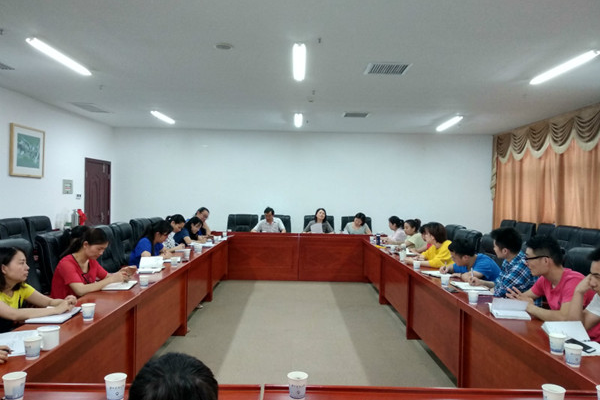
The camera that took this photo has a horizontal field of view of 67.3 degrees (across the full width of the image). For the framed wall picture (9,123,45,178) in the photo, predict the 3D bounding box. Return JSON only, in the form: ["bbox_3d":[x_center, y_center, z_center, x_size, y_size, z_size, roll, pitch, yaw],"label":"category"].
[{"bbox_3d":[-4.281,-0.738,7.086,0.035,0.767,0.862,1,0,-1],"label":"framed wall picture"}]

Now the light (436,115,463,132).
[{"bbox_3d":[2.780,-1.438,8.418,0.130,0.080,1.220,1,1,-1],"label":"light"}]

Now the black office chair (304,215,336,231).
[{"bbox_3d":[0.337,0.860,8.698,0.620,1.080,0.700,1,1,-1],"label":"black office chair"}]

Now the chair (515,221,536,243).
[{"bbox_3d":[3.317,0.944,7.284,0.680,1.120,0.620,1,0,-1],"label":"chair"}]

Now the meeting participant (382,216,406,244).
[{"bbox_3d":[1.516,0.867,7.468,0.750,1.200,0.500,1,0,-1],"label":"meeting participant"}]

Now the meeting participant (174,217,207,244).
[{"bbox_3d":[-1.629,0.837,6.840,0.750,1.140,0.500,1,0,-1],"label":"meeting participant"}]

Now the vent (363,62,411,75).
[{"bbox_3d":[1.010,-1.518,5.245,0.474,0.040,0.463,1,0,-1],"label":"vent"}]

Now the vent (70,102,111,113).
[{"bbox_3d":[-3.698,-1.629,8.024,0.403,0.040,0.898,1,0,-1],"label":"vent"}]

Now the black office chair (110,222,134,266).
[{"bbox_3d":[-2.100,0.840,5.891,0.700,1.080,0.620,1,1,-1],"label":"black office chair"}]

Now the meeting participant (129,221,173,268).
[{"bbox_3d":[-1.653,0.807,4.942,0.700,1.167,0.500,1,0,-1],"label":"meeting participant"}]

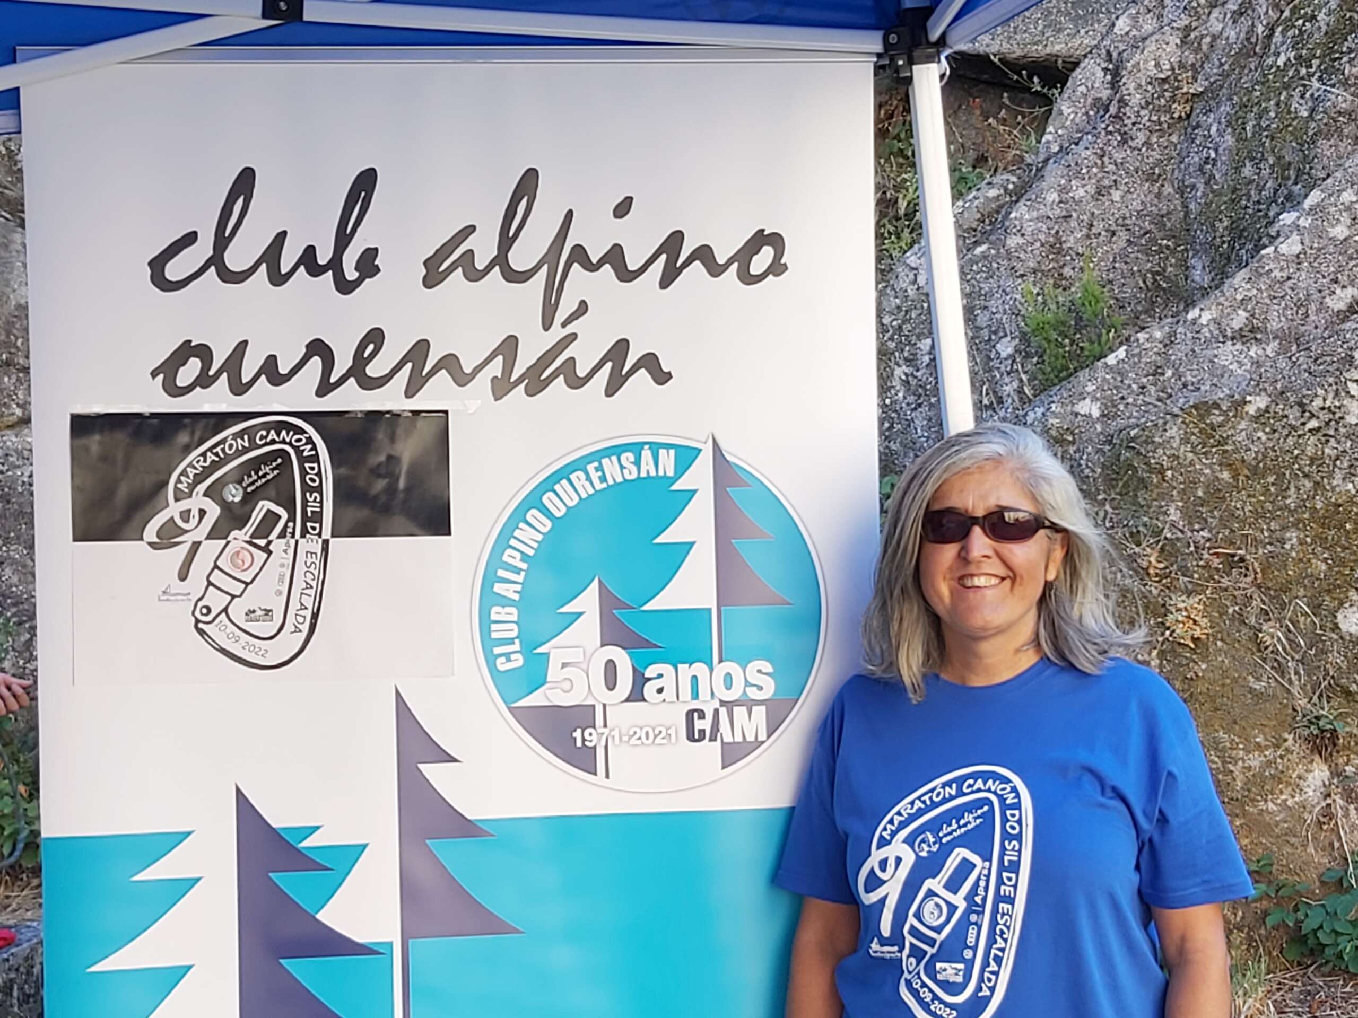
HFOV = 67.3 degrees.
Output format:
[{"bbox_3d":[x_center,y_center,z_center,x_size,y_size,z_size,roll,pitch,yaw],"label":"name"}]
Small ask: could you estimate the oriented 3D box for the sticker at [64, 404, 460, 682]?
[{"bbox_3d":[-0.471,0.043,1.160,0.420,0.304,0.005,-1,1,-4],"label":"sticker"}]

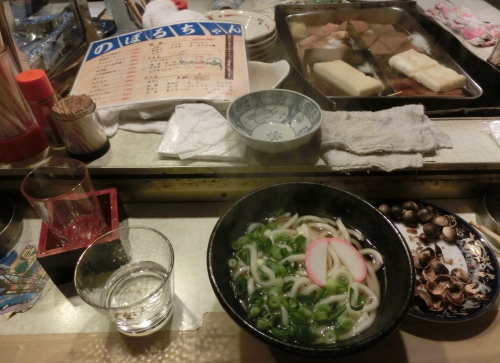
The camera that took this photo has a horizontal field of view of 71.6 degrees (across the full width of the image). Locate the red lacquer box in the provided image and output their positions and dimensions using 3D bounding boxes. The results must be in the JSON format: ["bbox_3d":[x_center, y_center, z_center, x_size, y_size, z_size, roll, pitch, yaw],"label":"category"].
[{"bbox_3d":[-0.201,0.066,0.433,0.085,0.055,0.085,-13,45,-12],"label":"red lacquer box"}]

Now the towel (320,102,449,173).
[{"bbox_3d":[0.182,-0.066,0.481,0.172,0.029,0.115,-2,44,-1],"label":"towel"}]

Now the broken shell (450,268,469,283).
[{"bbox_3d":[0.236,0.106,0.390,0.020,0.012,0.016,-1,44,0],"label":"broken shell"}]

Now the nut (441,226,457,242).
[{"bbox_3d":[0.247,0.066,0.431,0.019,0.019,0.019,-1,44,0],"label":"nut"}]

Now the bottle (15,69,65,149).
[{"bbox_3d":[-0.269,-0.093,0.462,0.038,0.100,0.038,-1,44,0],"label":"bottle"}]

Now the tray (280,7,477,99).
[{"bbox_3d":[0.248,-0.264,0.745,0.287,0.065,0.420,-2,44,-1],"label":"tray"}]

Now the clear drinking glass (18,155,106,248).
[{"bbox_3d":[-0.213,0.034,0.417,0.068,0.103,0.068,-1,44,0],"label":"clear drinking glass"}]

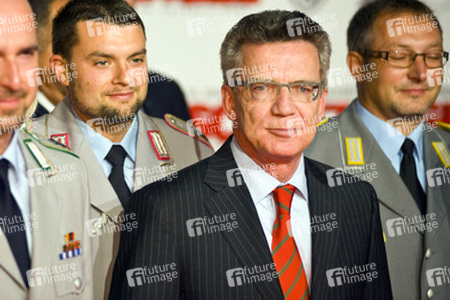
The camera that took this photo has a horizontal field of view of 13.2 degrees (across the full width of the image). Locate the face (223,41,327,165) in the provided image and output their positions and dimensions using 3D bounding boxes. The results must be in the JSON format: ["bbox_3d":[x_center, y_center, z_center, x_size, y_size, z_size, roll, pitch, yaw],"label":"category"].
[{"bbox_3d":[0.077,-0.075,3.050,0.155,0.195,0.140,2,1,-15],"label":"face"}]

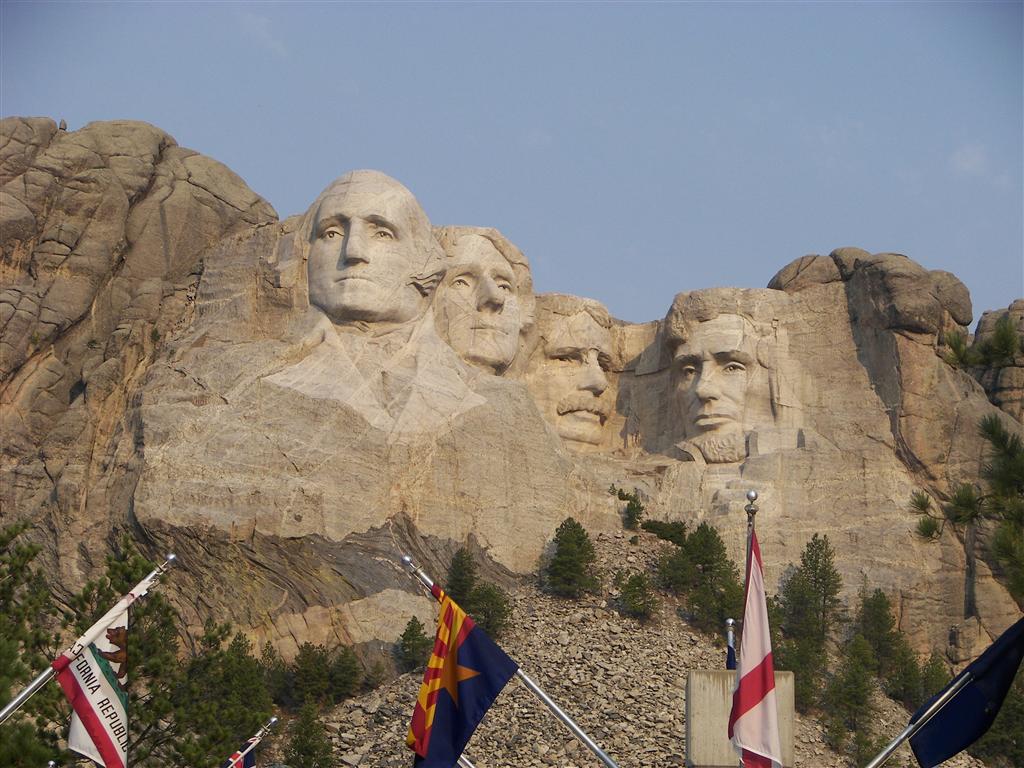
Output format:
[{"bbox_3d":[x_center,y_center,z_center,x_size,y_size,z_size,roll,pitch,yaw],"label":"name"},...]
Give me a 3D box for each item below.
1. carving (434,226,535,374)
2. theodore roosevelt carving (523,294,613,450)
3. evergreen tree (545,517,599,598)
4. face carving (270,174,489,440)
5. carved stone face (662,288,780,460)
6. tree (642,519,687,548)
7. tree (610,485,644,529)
[{"bbox_3d":[-3.130,-9.510,464.890,11.500,17.000,10.000,8,-16,-27],"label":"carving"},{"bbox_3d":[6.430,-1.330,472.950,10.500,18.000,9.500,11,-18,-36],"label":"theodore roosevelt carving"},{"bbox_3d":[6.410,18.680,439.560,5.400,8.700,5.400,0,-14,0],"label":"evergreen tree"},{"bbox_3d":[-15.490,-9.120,456.650,24.000,29.500,17.000,-4,-15,15],"label":"face carving"},{"bbox_3d":[24.200,-0.860,469.380,12.800,19.300,9.500,-4,-15,14],"label":"carved stone face"},{"bbox_3d":[16.900,16.460,452.390,5.300,3.000,4.200,0,-14,0],"label":"tree"},{"bbox_3d":[12.830,13.720,453.610,3.600,5.000,3.500,0,-14,0],"label":"tree"}]

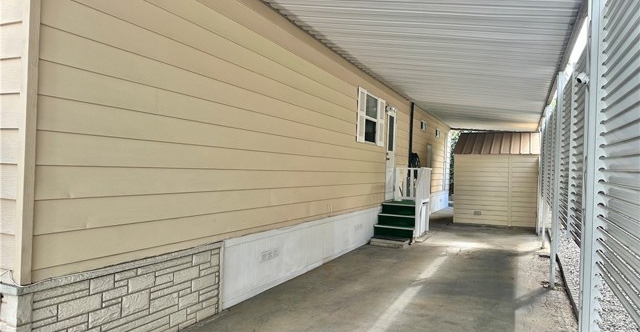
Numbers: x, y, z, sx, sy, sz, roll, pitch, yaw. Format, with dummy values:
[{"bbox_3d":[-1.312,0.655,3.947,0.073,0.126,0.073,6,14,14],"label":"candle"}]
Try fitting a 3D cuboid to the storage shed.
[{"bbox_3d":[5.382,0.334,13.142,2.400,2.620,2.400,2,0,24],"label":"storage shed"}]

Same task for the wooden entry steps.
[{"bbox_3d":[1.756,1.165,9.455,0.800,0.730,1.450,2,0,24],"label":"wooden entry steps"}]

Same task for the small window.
[{"bbox_3d":[1.043,-0.897,8.578,0.080,0.980,1.670,2,0,24],"label":"small window"}]

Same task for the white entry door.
[{"bbox_3d":[1.597,-0.209,9.959,0.080,1.980,0.800,2,0,24],"label":"white entry door"}]

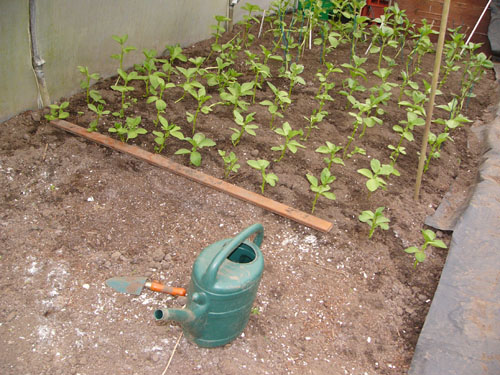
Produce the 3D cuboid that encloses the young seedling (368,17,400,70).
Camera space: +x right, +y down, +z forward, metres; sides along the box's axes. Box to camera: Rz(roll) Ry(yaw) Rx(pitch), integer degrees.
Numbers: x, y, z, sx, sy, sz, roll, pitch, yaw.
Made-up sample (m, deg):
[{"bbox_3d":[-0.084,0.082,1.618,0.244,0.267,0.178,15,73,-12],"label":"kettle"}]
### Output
[{"bbox_3d":[1.258,-1.334,4.899,0.283,0.478,0.269,0,27,0],"label":"young seedling"}]

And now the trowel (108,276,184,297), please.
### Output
[{"bbox_3d":[-0.343,0.330,1.725,0.277,0.055,0.085,8,36,7],"label":"trowel"}]

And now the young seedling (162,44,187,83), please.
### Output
[{"bbox_3d":[-0.493,-0.812,3.444,0.172,0.249,0.158,4,31,0],"label":"young seedling"}]

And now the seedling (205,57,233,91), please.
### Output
[{"bbox_3d":[-0.265,-0.952,4.375,0.236,0.278,0.224,0,27,0],"label":"seedling"}]

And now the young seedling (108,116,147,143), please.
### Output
[{"bbox_3d":[-0.584,-0.270,2.480,0.177,0.128,0.159,3,35,0],"label":"young seedling"}]

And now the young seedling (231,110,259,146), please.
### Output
[{"bbox_3d":[-0.026,-0.275,2.480,0.133,0.186,0.120,3,35,0],"label":"young seedling"}]

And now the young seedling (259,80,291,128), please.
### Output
[{"bbox_3d":[0.137,-0.454,2.897,0.178,0.274,0.164,4,31,0],"label":"young seedling"}]

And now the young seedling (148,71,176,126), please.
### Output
[{"bbox_3d":[-0.597,-0.571,3.446,0.175,0.361,0.158,-3,29,-10],"label":"young seedling"}]

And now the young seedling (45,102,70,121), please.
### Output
[{"bbox_3d":[-1.313,-0.510,3.545,0.168,0.115,0.151,-9,31,-19],"label":"young seedling"}]

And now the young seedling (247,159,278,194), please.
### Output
[{"bbox_3d":[0.065,-0.049,2.718,0.167,0.194,0.159,0,27,0],"label":"young seedling"}]

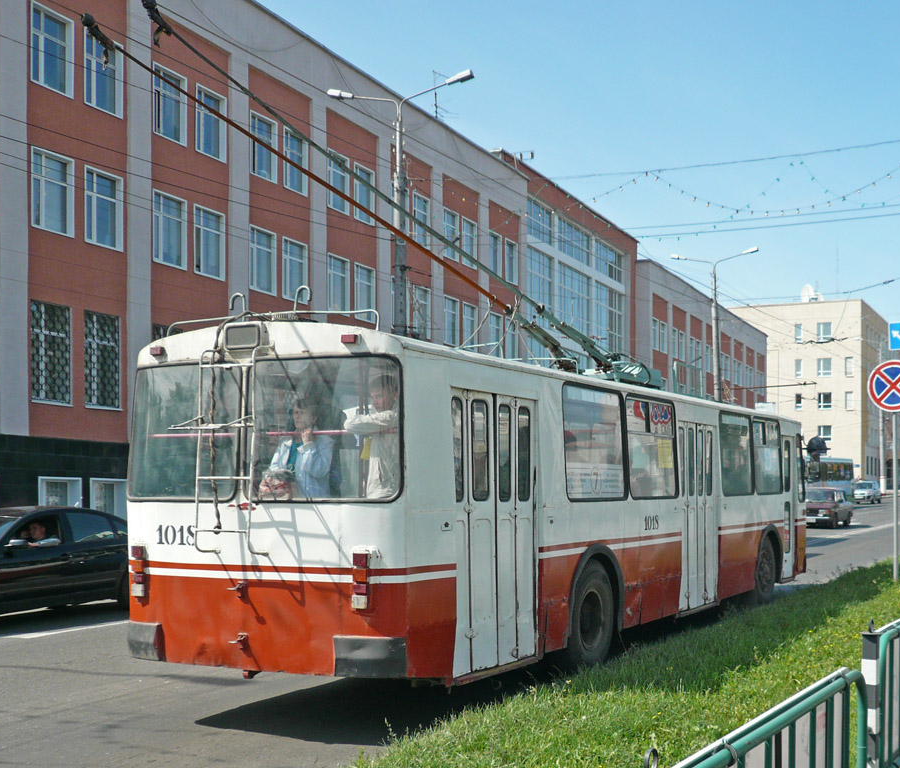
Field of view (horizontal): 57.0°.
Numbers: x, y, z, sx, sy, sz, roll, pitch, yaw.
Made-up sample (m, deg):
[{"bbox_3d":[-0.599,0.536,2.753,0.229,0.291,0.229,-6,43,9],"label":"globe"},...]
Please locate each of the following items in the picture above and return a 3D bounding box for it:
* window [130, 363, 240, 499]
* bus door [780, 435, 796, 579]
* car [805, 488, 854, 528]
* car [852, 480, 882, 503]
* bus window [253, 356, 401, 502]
[{"bbox_3d":[-2.133,0.383,6.680,1.120,1.080,0.100,-3,-6,28],"label":"window"},{"bbox_3d":[5.680,2.056,13.900,0.080,2.360,0.760,-4,-7,38],"label":"bus door"},{"bbox_3d":[13.829,4.622,31.000,1.620,1.440,4.100,-4,-7,35],"label":"car"},{"bbox_3d":[27.722,7.224,55.000,1.620,1.480,4.100,-4,-7,32],"label":"car"},{"bbox_3d":[-0.936,0.345,6.280,1.200,1.100,0.100,-2,-6,22],"label":"bus window"}]

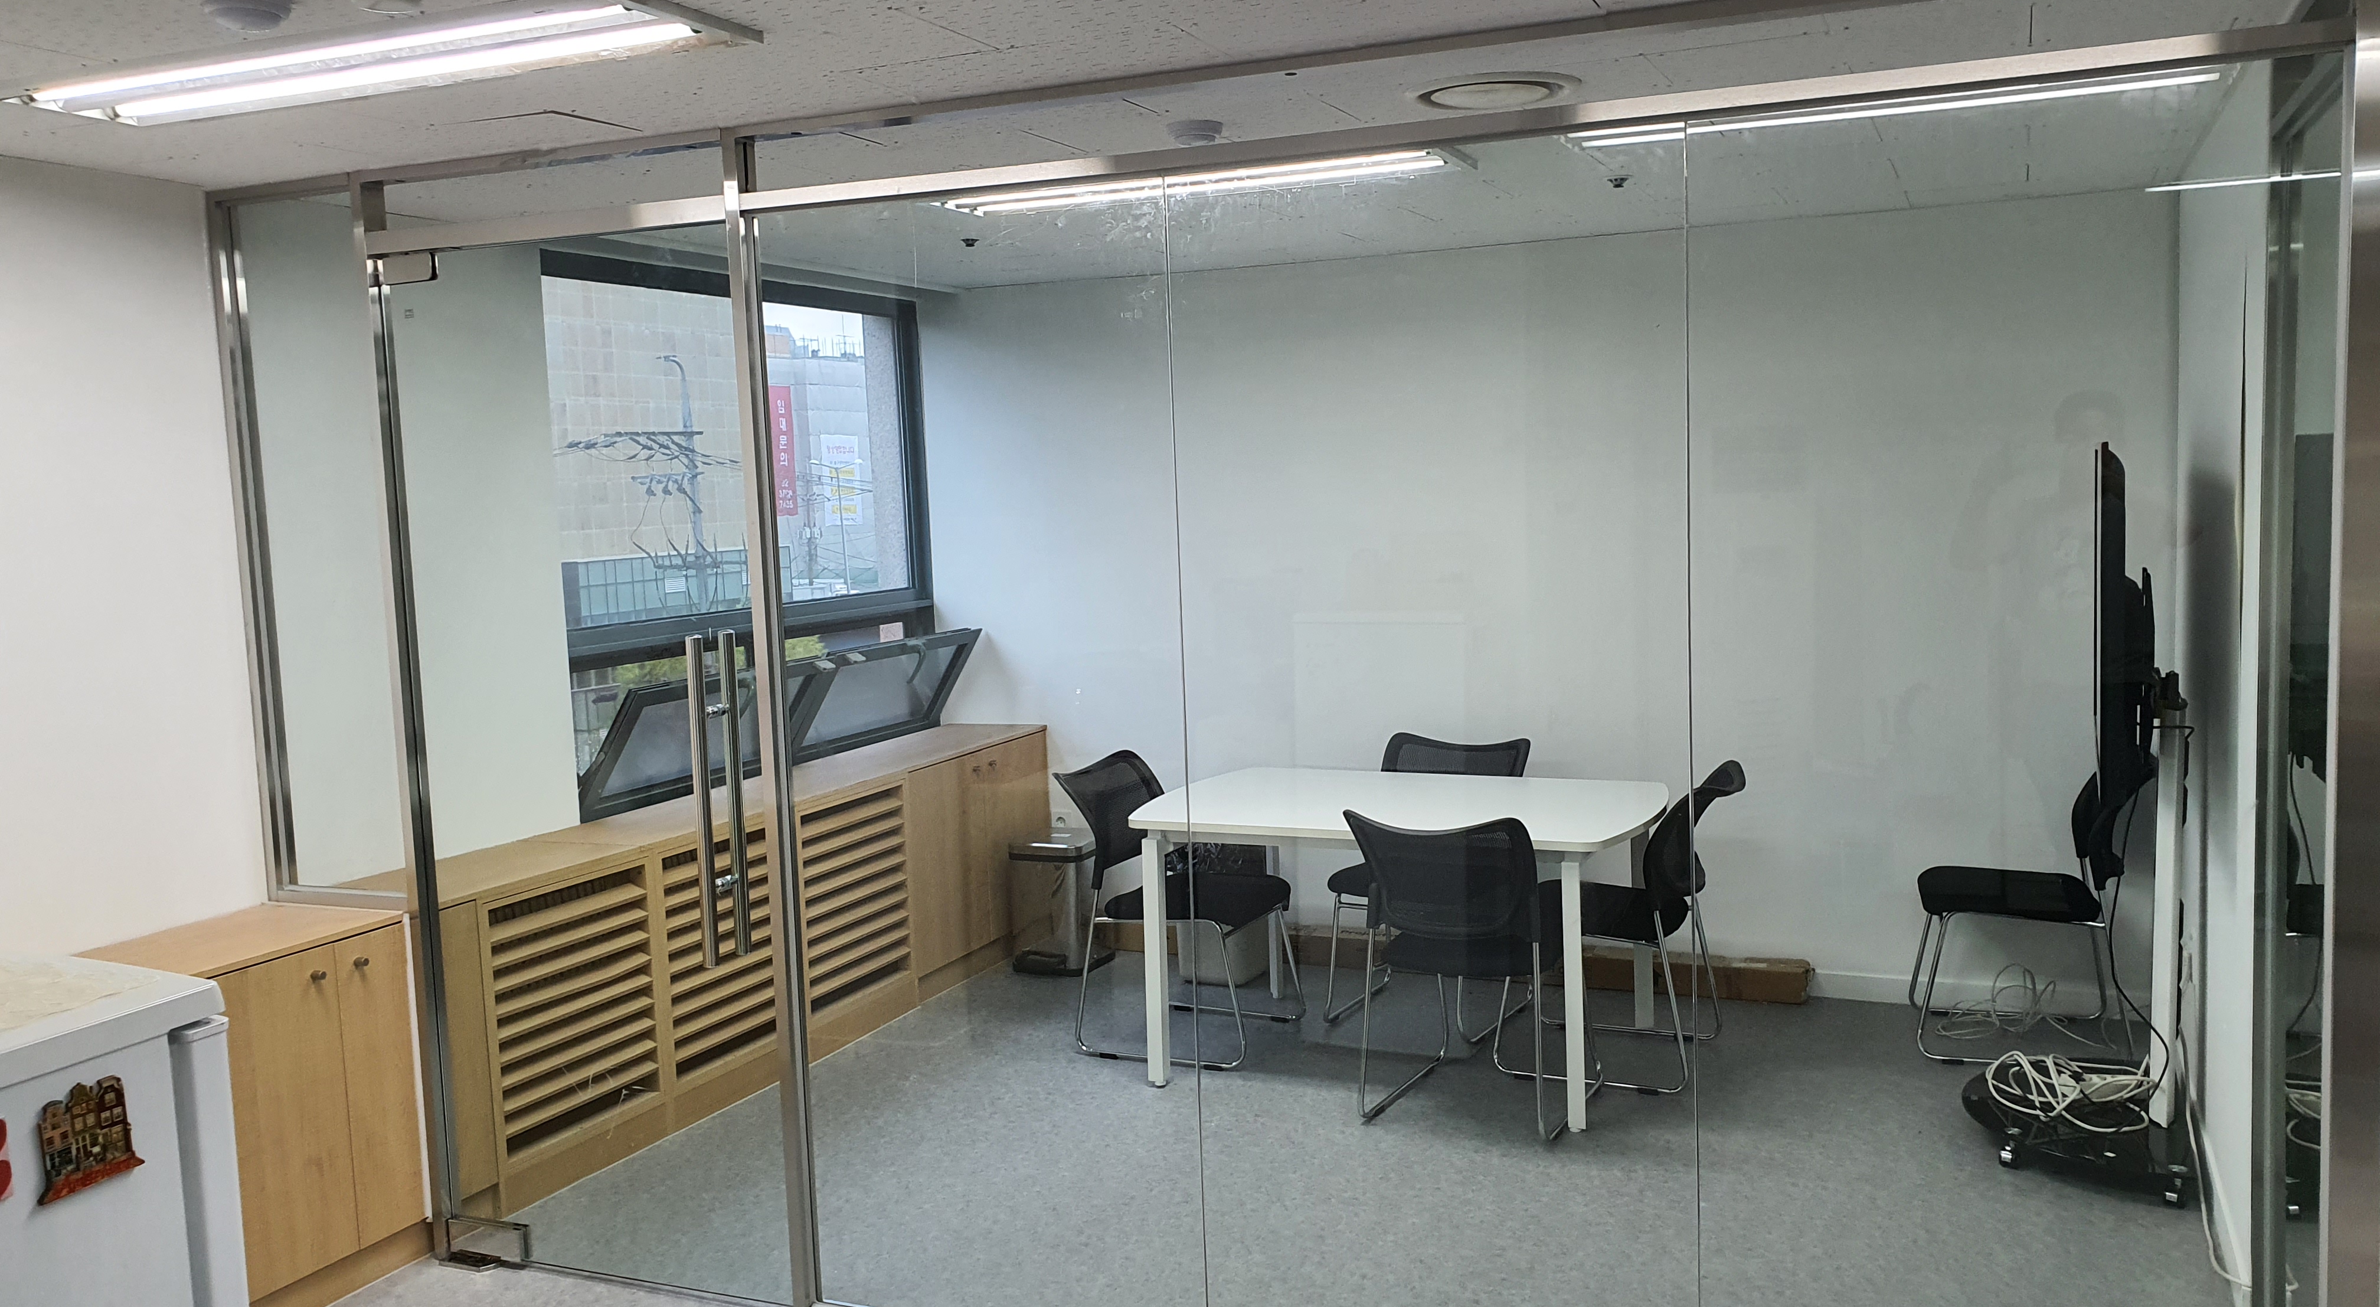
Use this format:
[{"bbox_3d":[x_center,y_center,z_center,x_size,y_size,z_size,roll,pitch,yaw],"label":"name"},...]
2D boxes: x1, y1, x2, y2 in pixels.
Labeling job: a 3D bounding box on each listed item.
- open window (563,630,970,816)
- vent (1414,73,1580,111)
[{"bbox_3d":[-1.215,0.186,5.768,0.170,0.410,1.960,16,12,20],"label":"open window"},{"bbox_3d":[0.575,-1.042,3.358,0.320,0.035,0.320,0,6,23],"label":"vent"}]

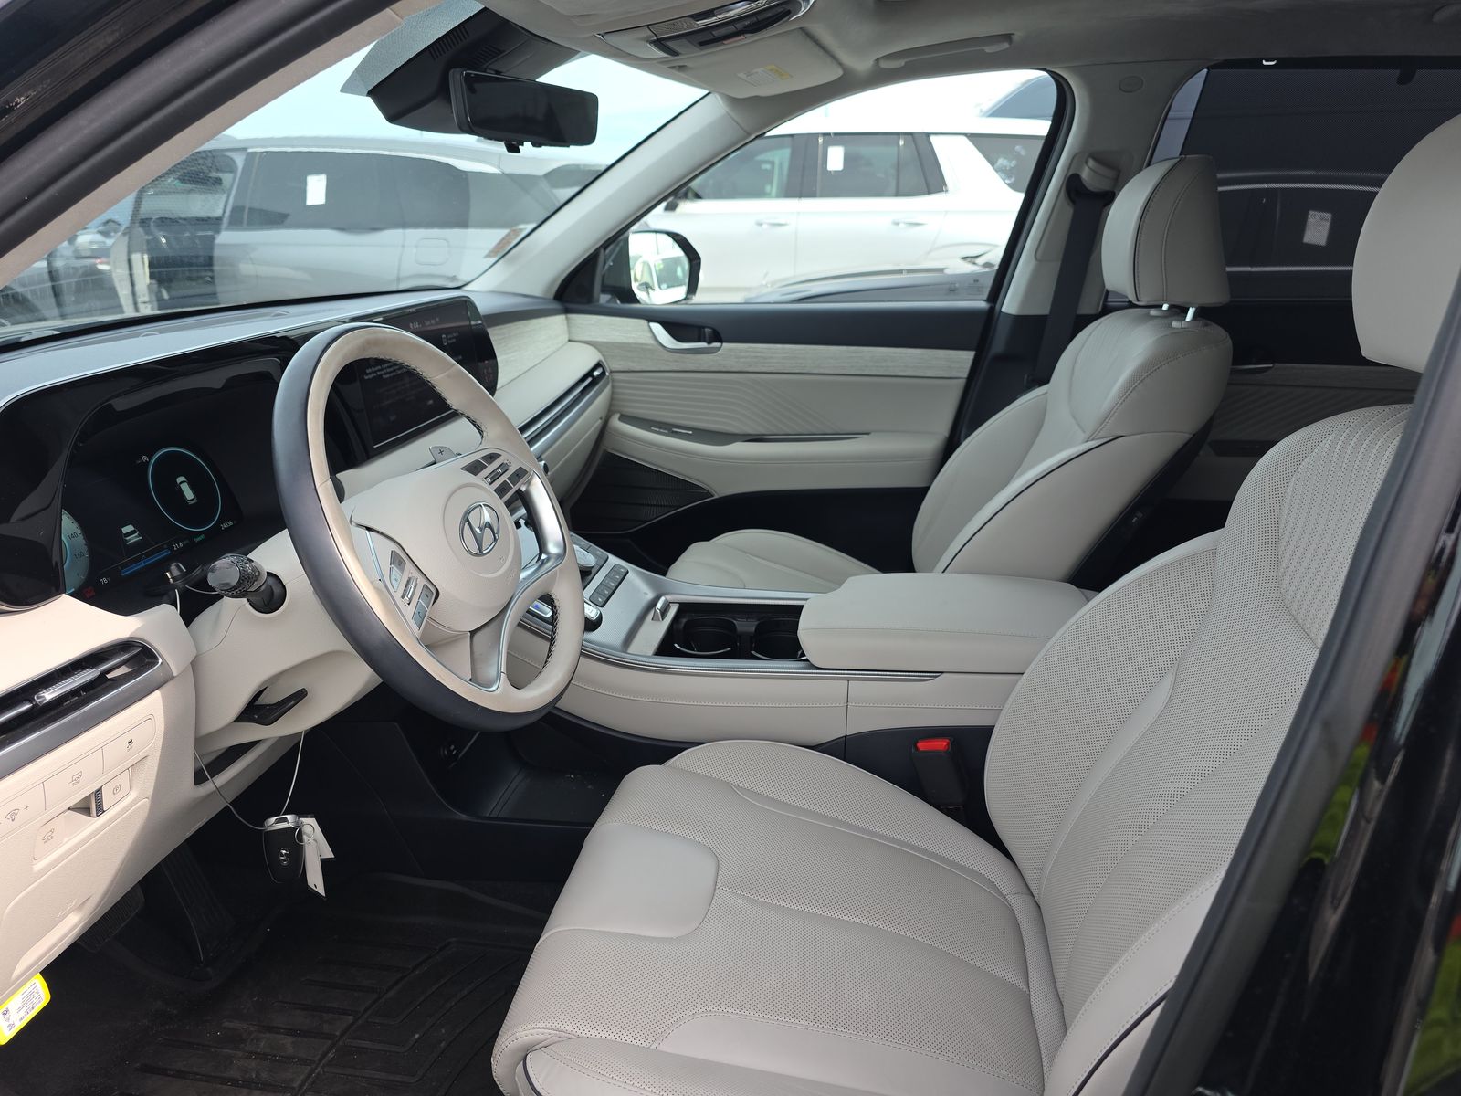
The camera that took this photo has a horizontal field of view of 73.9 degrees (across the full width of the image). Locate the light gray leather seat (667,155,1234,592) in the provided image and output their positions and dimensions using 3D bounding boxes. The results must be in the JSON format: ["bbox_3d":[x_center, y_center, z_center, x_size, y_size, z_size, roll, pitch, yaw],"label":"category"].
[{"bbox_3d":[0.304,-0.120,1.566,0.860,0.950,0.540,3,21,9],"label":"light gray leather seat"}]

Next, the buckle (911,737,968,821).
[{"bbox_3d":[0.242,0.264,1.108,0.046,0.100,0.030,-15,17,15],"label":"buckle"}]

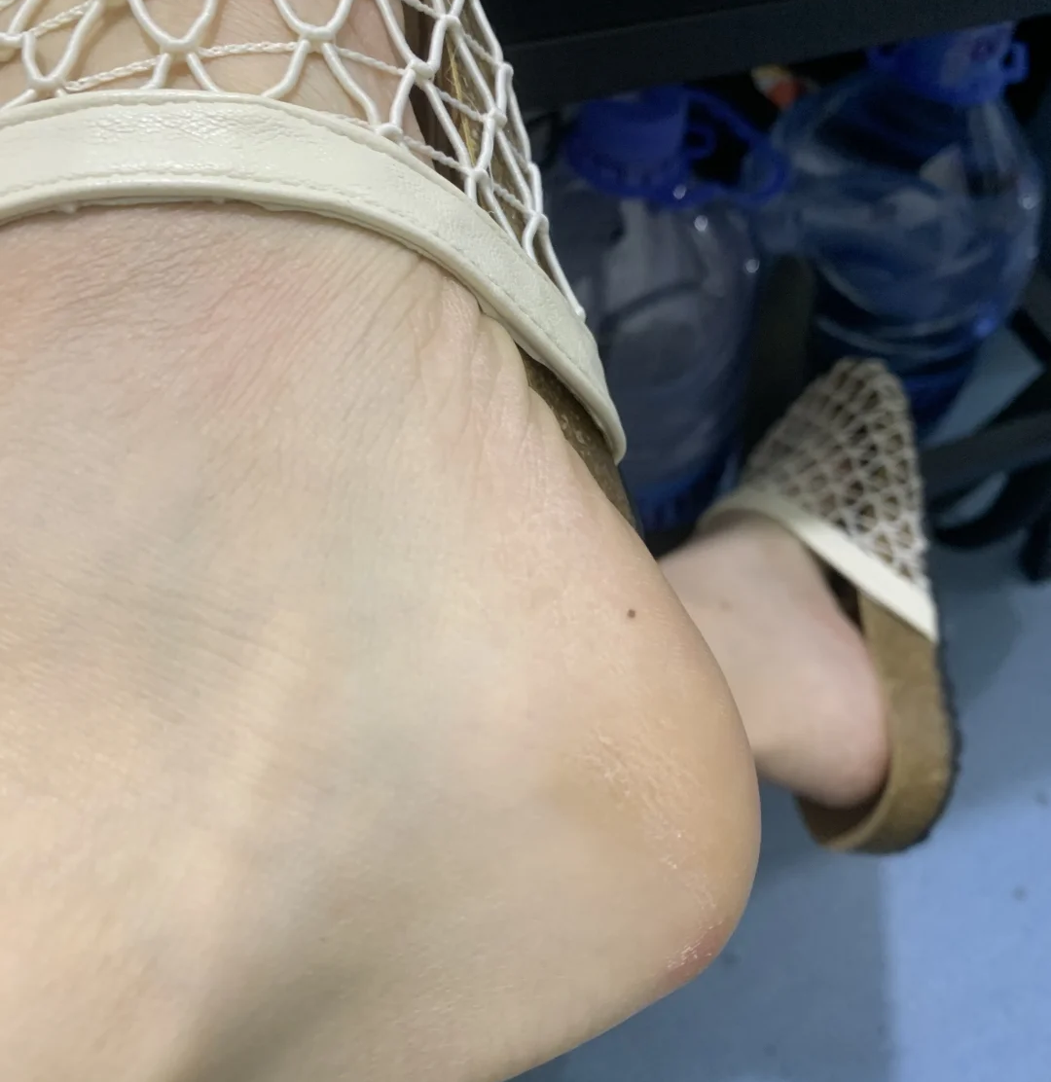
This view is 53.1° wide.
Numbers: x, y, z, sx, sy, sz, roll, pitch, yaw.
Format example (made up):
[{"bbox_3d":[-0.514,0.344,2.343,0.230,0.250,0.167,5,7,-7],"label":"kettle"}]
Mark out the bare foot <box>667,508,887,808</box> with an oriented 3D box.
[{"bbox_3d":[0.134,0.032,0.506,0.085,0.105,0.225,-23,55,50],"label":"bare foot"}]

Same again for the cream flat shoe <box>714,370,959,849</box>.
[{"bbox_3d":[0.155,0.024,0.528,0.096,0.085,0.260,-23,55,50],"label":"cream flat shoe"}]

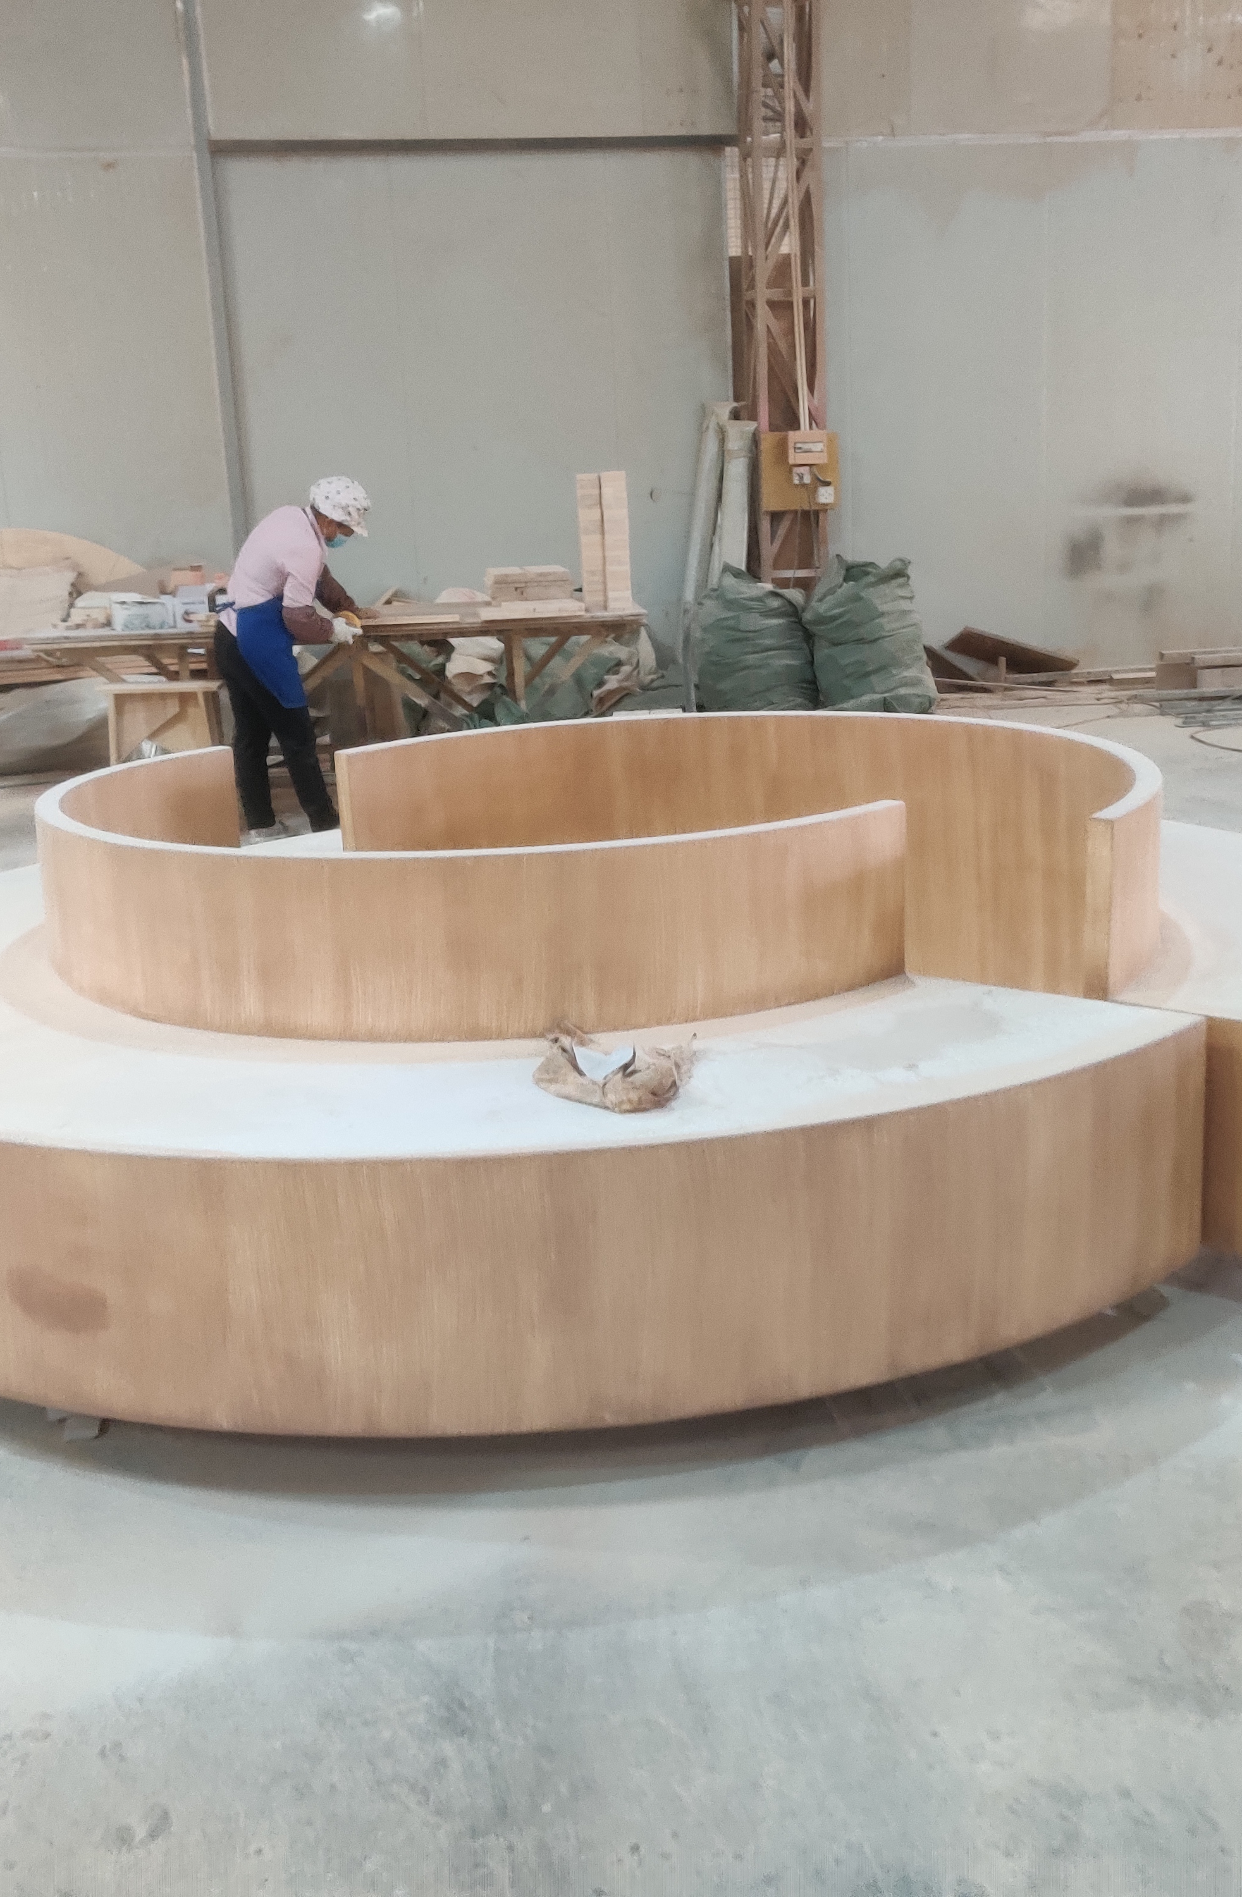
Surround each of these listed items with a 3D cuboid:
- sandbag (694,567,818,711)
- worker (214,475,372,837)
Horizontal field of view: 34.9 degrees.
[{"bbox_3d":[0.721,-1.718,10.980,0.640,0.740,0.540,-2,14,4],"label":"sandbag"},{"bbox_3d":[-1.224,-1.121,7.636,0.620,1.396,0.520,-7,14,-15],"label":"worker"}]

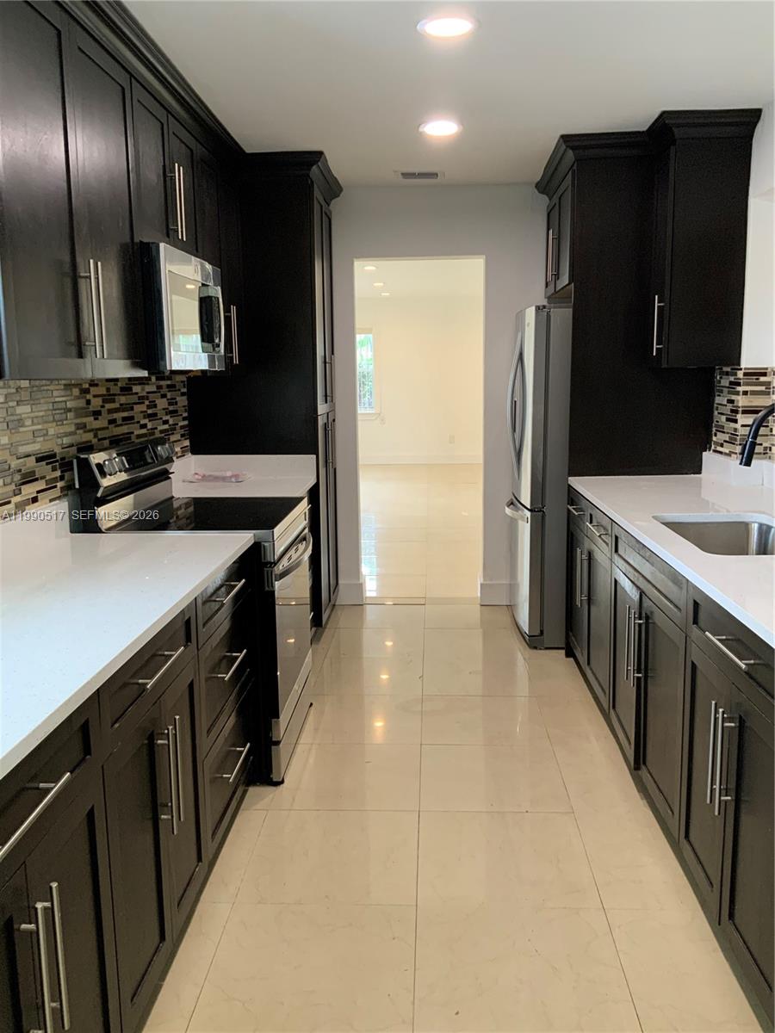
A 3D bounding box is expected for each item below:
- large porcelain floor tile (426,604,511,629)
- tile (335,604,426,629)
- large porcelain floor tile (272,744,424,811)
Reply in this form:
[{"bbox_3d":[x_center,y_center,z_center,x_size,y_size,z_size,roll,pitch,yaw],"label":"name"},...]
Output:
[{"bbox_3d":[0.476,0.585,5.114,0.508,0.010,0.508,0,10,3],"label":"large porcelain floor tile"},{"bbox_3d":[-0.033,0.596,5.124,0.504,0.012,0.504,0,10,3],"label":"tile"},{"bbox_3d":[-0.134,0.941,3.130,0.504,0.012,0.504,0,10,3],"label":"large porcelain floor tile"}]

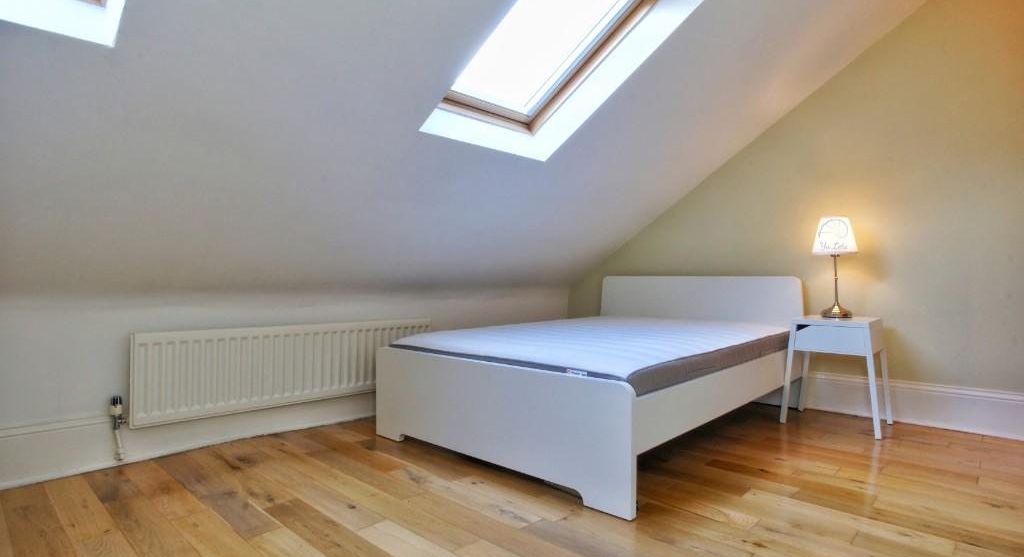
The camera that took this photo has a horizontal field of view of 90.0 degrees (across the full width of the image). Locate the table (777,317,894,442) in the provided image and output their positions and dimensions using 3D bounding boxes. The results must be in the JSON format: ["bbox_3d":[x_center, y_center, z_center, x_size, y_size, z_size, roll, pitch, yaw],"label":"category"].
[{"bbox_3d":[1.745,0.502,2.756,0.455,0.555,0.371,-1,-1,44],"label":"table"}]

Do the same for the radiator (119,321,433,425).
[{"bbox_3d":[-1.028,0.421,2.592,0.070,0.374,1.475,-1,-1,44],"label":"radiator"}]

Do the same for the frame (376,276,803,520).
[{"bbox_3d":[0.554,0.377,2.851,1.450,0.800,2.070,-1,-1,43],"label":"frame"}]

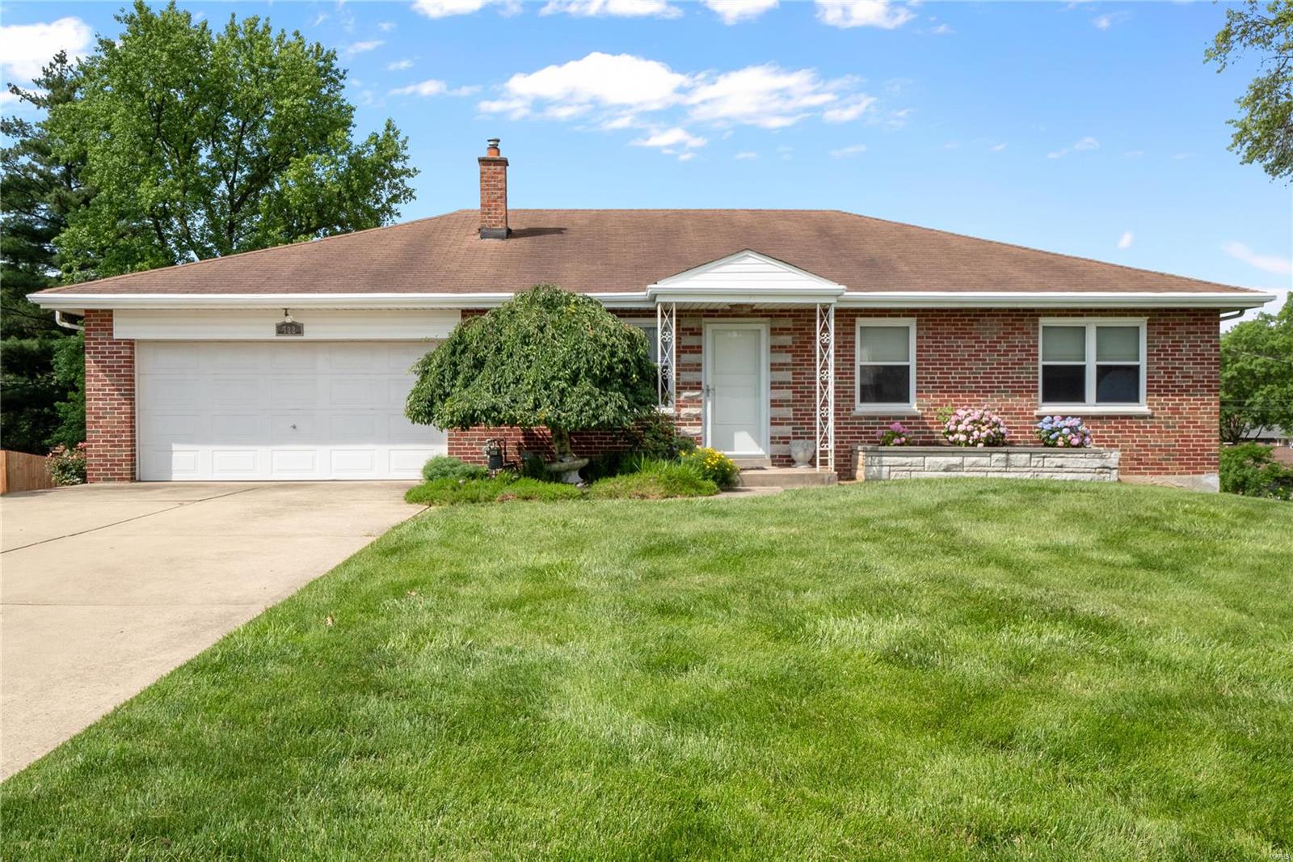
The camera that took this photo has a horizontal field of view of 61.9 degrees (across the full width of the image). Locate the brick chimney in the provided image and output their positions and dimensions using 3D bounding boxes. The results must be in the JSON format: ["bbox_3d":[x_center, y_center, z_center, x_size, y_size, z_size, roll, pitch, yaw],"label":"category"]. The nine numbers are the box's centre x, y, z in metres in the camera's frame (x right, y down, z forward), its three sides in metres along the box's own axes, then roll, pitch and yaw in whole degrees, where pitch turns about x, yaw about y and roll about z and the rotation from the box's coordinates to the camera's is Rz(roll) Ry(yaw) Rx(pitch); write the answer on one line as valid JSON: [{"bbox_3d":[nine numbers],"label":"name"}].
[{"bbox_3d":[-2.706,-4.280,19.047,0.530,1.800,0.530,0,1,-2],"label":"brick chimney"}]

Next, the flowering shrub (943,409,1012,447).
[{"bbox_3d":[5.000,-0.028,16.330,0.980,0.600,0.800,0,1,-2],"label":"flowering shrub"}]

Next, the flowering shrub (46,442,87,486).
[{"bbox_3d":[-8.754,0.496,16.291,0.680,0.660,0.620,0,1,-2],"label":"flowering shrub"}]

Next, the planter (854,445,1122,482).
[{"bbox_3d":[5.158,0.494,16.345,3.850,0.530,0.720,0,1,-2],"label":"planter"}]

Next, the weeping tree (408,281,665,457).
[{"bbox_3d":[-1.570,-0.750,14.682,3.300,2.500,3.000,0,1,-2],"label":"weeping tree"}]

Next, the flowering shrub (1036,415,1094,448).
[{"bbox_3d":[6.344,0.022,16.380,0.830,0.530,0.700,0,1,-2],"label":"flowering shrub"}]

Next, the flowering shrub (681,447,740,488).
[{"bbox_3d":[0.903,0.515,15.047,0.800,0.600,0.720,0,1,-2],"label":"flowering shrub"}]

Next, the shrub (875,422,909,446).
[{"bbox_3d":[3.719,0.071,16.284,0.510,0.420,0.470,0,1,-2],"label":"shrub"}]

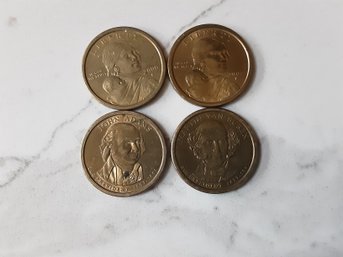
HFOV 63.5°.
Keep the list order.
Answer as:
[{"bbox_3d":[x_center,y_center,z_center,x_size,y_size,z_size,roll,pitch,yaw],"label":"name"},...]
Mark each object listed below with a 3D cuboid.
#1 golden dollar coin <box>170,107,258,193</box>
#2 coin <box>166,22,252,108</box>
[{"bbox_3d":[0.013,0.007,0.085,0.026,0.002,0.026,0,85,-1],"label":"golden dollar coin"},{"bbox_3d":[0.012,-0.020,0.087,0.026,0.002,0.026,0,85,-1],"label":"coin"}]

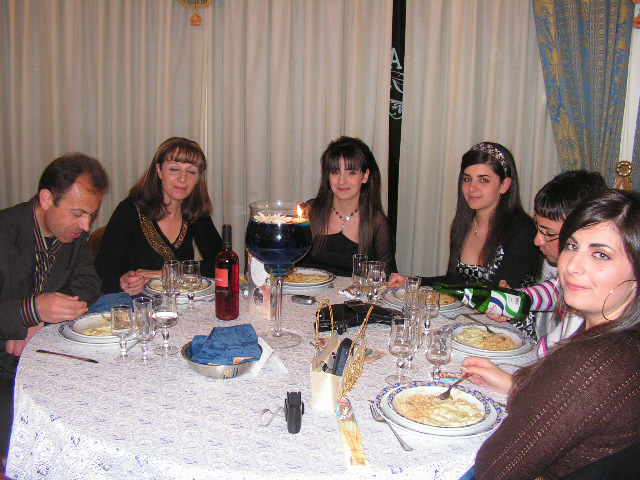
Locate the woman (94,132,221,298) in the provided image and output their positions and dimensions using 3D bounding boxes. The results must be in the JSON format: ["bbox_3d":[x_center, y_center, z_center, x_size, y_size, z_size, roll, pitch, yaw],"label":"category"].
[{"bbox_3d":[-0.568,0.258,2.587,0.540,1.290,0.750,-4,11,-29],"label":"woman"}]

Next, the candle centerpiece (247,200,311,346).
[{"bbox_3d":[-0.114,0.097,1.879,0.188,0.390,0.188,2,10,0],"label":"candle centerpiece"}]

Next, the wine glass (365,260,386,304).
[{"bbox_3d":[0.192,0.142,2.253,0.065,0.138,0.065,1,12,0],"label":"wine glass"}]

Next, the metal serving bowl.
[{"bbox_3d":[-0.241,0.303,1.639,0.200,0.062,0.200,2,10,0],"label":"metal serving bowl"}]

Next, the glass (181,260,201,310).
[{"bbox_3d":[-0.428,0.148,2.208,0.064,0.156,0.064,2,10,0],"label":"glass"}]

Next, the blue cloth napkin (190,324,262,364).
[{"bbox_3d":[-0.237,0.261,1.666,0.172,0.073,0.150,-2,13,-12],"label":"blue cloth napkin"}]

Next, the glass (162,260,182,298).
[{"bbox_3d":[-0.485,0.141,2.179,0.061,0.147,0.061,1,12,0],"label":"glass"}]

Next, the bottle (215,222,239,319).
[{"bbox_3d":[-0.290,0.100,2.095,0.075,0.298,0.075,2,10,0],"label":"bottle"}]

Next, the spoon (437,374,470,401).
[{"bbox_3d":[0.305,0.299,1.440,0.185,0.022,0.025,-39,23,-13],"label":"spoon"}]

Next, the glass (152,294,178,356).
[{"bbox_3d":[-0.412,0.223,1.782,0.066,0.158,0.066,2,10,0],"label":"glass"}]

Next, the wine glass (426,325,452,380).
[{"bbox_3d":[0.290,0.282,1.588,0.064,0.150,0.064,2,10,0],"label":"wine glass"}]

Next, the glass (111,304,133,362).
[{"bbox_3d":[-0.514,0.241,1.735,0.056,0.141,0.056,1,12,0],"label":"glass"}]

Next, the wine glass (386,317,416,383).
[{"bbox_3d":[0.200,0.267,1.627,0.070,0.165,0.070,1,12,0],"label":"wine glass"}]

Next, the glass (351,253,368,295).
[{"bbox_3d":[0.147,0.130,2.259,0.058,0.157,0.058,1,12,0],"label":"glass"}]

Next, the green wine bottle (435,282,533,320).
[{"bbox_3d":[0.478,0.171,1.990,0.300,0.086,0.086,13,0,21],"label":"green wine bottle"}]

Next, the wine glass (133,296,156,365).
[{"bbox_3d":[-0.454,0.233,1.719,0.057,0.166,0.057,1,12,0],"label":"wine glass"}]

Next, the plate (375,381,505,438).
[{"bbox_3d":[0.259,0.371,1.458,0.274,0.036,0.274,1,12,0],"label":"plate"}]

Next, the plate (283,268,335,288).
[{"bbox_3d":[-0.070,0.157,2.507,0.242,0.042,0.242,2,10,0],"label":"plate"}]

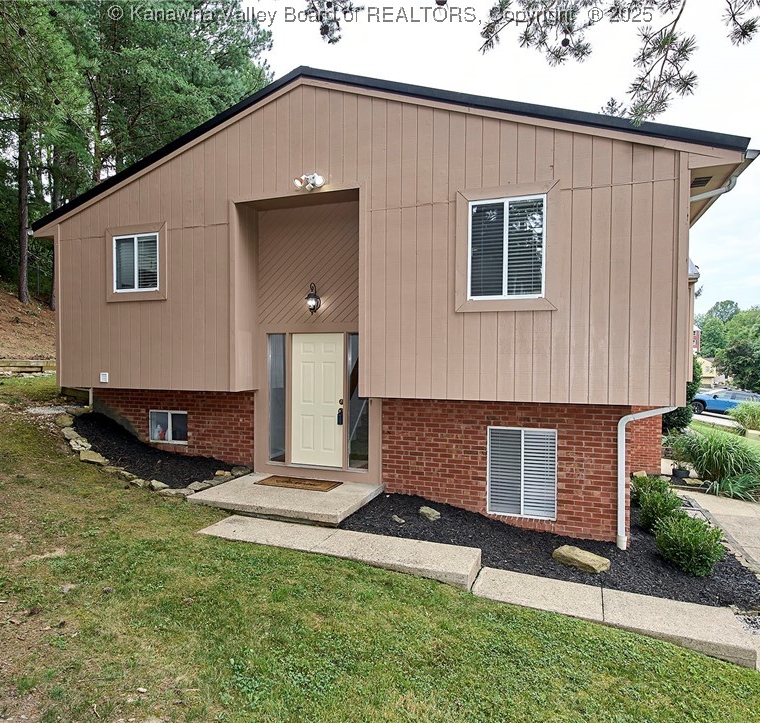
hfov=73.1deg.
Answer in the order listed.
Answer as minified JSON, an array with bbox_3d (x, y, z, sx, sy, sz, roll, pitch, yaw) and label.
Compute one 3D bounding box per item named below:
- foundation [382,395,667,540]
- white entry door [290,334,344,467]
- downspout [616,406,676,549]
[{"bbox_3d":[1.602,1.308,6.766,3.215,1.637,0.350,1,1,20],"label":"foundation"},{"bbox_3d":[-0.941,0.577,7.765,0.850,1.997,0.050,1,1,20],"label":"white entry door"},{"bbox_3d":[3.120,1.363,6.021,0.590,1.700,0.200,1,1,20],"label":"downspout"}]

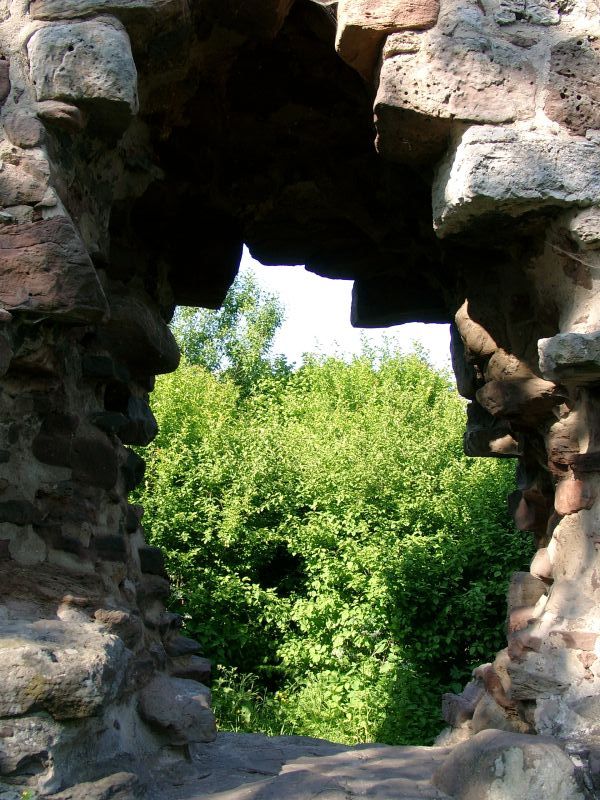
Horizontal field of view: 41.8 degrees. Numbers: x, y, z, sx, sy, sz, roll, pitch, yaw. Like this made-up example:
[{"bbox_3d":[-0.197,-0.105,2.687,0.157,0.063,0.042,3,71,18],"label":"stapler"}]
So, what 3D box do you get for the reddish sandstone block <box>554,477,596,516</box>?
[{"bbox_3d":[1.013,0.356,2.900,0.140,0.140,0.150,1,2,17],"label":"reddish sandstone block"}]

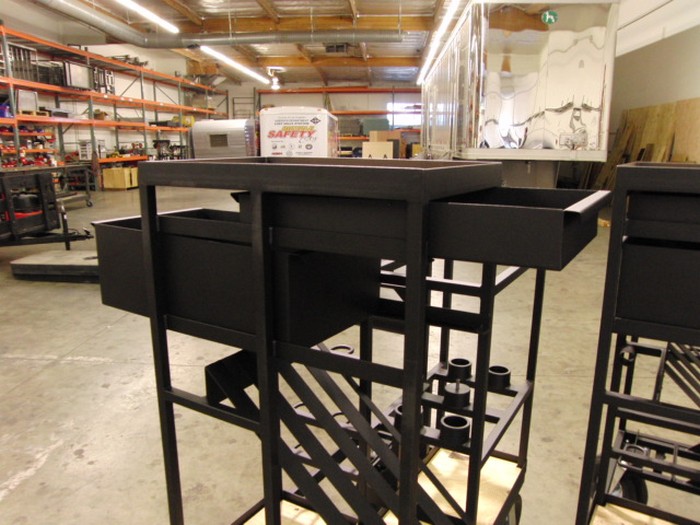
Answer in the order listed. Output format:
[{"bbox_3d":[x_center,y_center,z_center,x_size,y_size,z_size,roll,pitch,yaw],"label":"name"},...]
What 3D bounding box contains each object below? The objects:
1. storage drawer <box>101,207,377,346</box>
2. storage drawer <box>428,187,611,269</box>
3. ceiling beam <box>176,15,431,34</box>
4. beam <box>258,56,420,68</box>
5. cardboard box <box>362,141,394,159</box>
[{"bbox_3d":[-0.381,0.015,1.752,0.819,0.287,0.458,8,15,31],"label":"storage drawer"},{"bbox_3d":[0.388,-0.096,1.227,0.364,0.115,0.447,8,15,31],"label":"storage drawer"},{"bbox_3d":[-1.567,-7.634,16.929,8.234,0.434,0.150,1,13,5],"label":"ceiling beam"},{"bbox_3d":[-0.510,-8.970,23.581,7.284,0.430,0.150,1,13,5],"label":"beam"},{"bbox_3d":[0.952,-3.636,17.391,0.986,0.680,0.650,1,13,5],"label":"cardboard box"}]

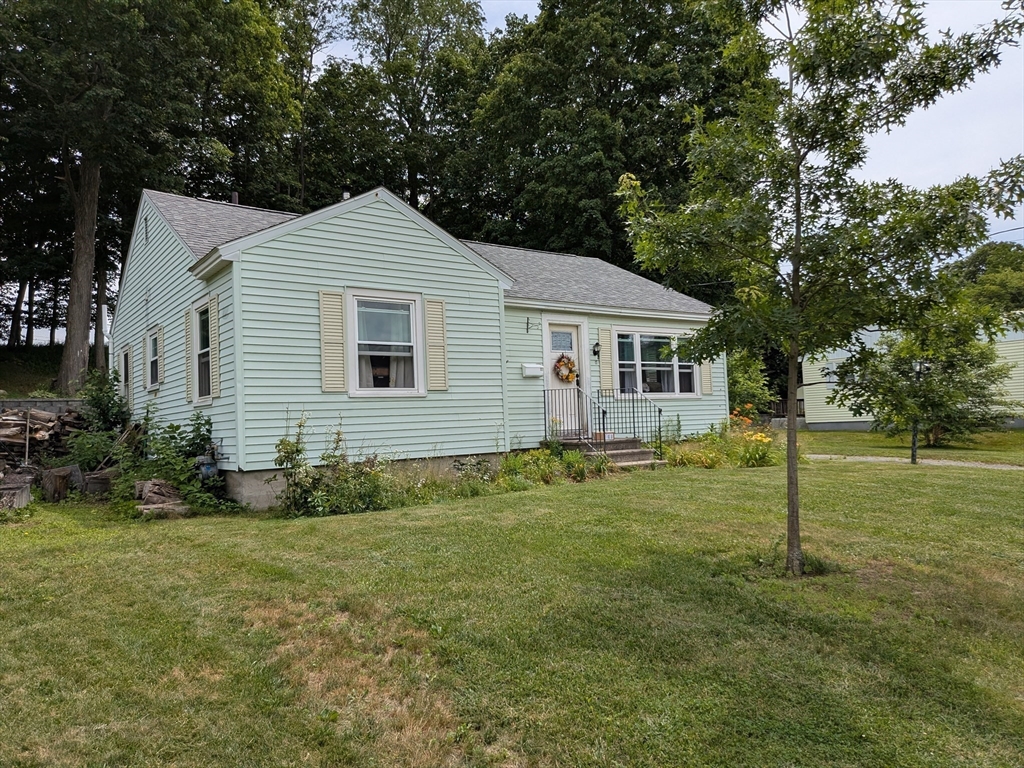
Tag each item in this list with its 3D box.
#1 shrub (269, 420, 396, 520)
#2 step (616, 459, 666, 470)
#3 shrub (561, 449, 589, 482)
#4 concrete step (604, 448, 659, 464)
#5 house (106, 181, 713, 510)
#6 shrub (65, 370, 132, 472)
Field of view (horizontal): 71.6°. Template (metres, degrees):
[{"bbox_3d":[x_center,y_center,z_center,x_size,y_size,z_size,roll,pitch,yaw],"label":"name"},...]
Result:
[{"bbox_3d":[-2.136,0.999,8.495,1.350,1.150,0.900,0,-4,-38],"label":"shrub"},{"bbox_3d":[2.038,1.397,11.830,1.419,0.138,0.311,0,-4,-38],"label":"step"},{"bbox_3d":[0.970,1.265,11.021,0.420,0.500,0.420,-2,-3,0],"label":"shrub"},{"bbox_3d":[1.855,1.258,12.068,1.419,0.190,0.303,0,-4,-38],"label":"concrete step"},{"bbox_3d":[-1.765,-0.869,15.505,11.383,5.337,9.515,0,-4,-38],"label":"house"},{"bbox_3d":[-7.147,0.700,12.271,1.200,1.850,1.200,0,-4,-38],"label":"shrub"}]

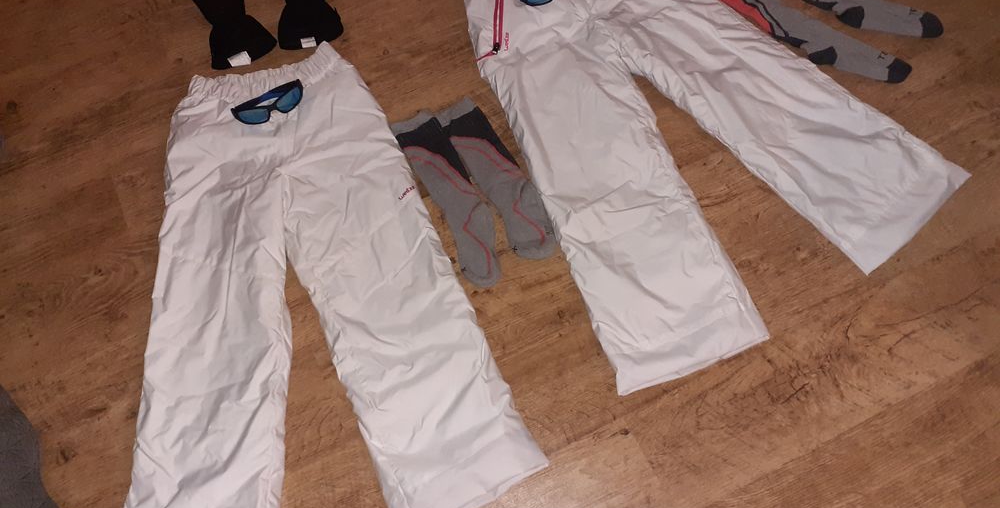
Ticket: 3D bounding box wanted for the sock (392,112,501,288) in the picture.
[{"bbox_3d":[-0.078,-0.097,1.262,0.092,0.025,0.343,-22,66,-5],"label":"sock"}]

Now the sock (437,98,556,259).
[{"bbox_3d":[-0.003,-0.126,1.269,0.083,0.025,0.325,-27,67,-7],"label":"sock"}]

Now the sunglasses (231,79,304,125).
[{"bbox_3d":[-0.385,-0.252,1.298,0.125,0.040,0.042,-23,66,-5],"label":"sunglasses"}]

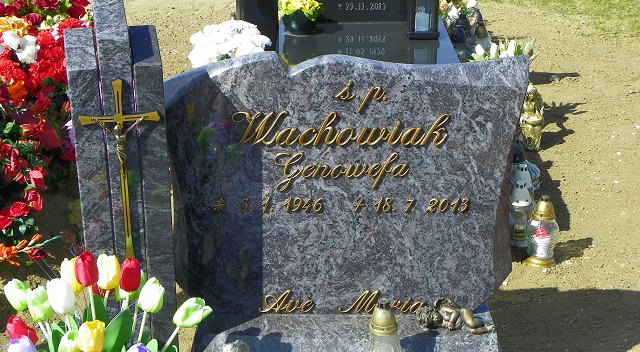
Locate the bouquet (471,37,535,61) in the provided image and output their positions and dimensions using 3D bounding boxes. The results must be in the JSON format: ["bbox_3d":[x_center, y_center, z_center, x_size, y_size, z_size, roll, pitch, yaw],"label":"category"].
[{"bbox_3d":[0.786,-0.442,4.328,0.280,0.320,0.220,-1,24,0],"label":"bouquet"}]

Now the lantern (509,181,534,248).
[{"bbox_3d":[0.677,0.125,3.333,0.090,0.226,0.090,-1,24,0],"label":"lantern"}]

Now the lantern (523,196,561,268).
[{"bbox_3d":[0.718,0.172,3.223,0.110,0.230,0.110,-1,24,0],"label":"lantern"}]

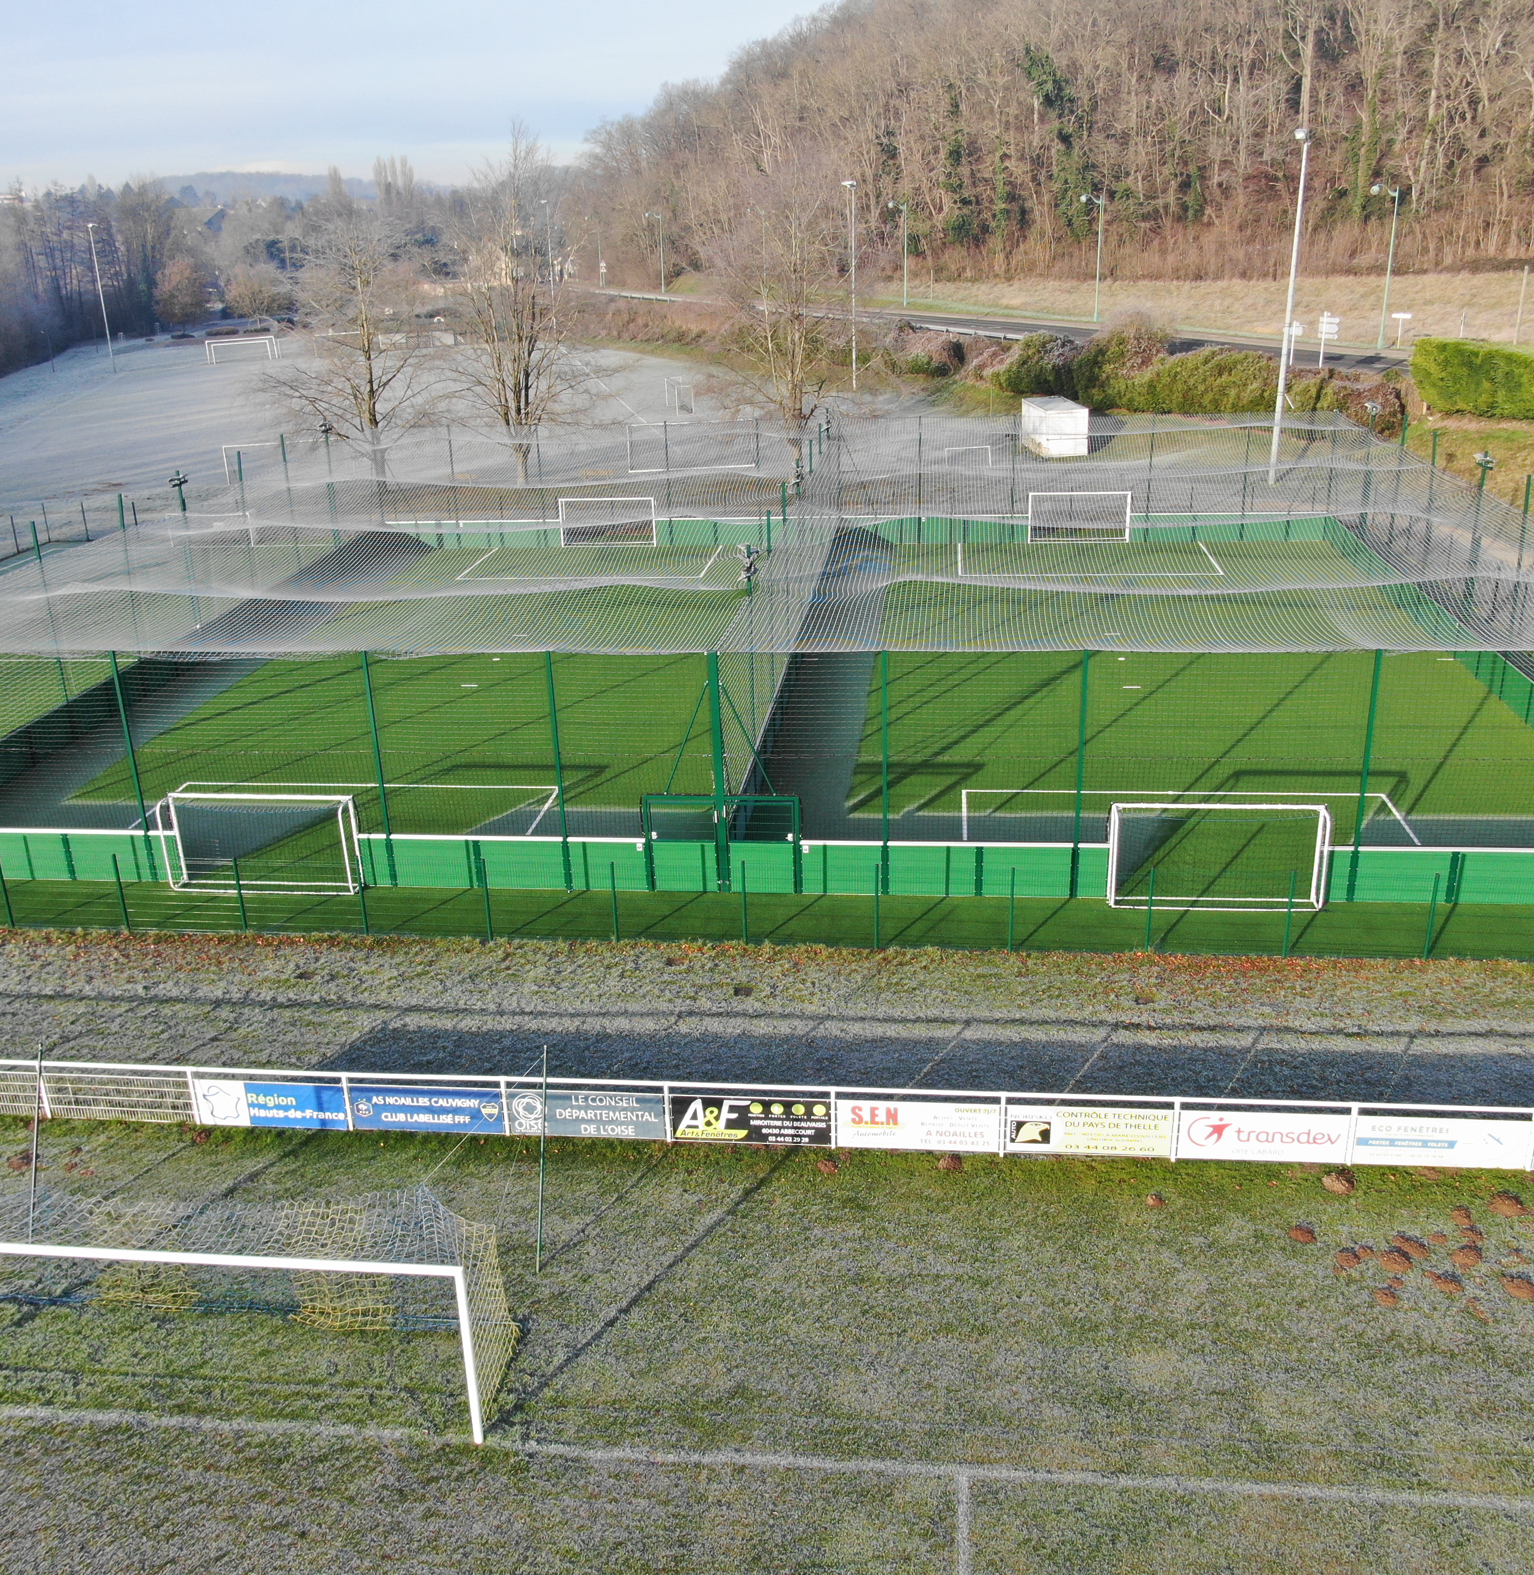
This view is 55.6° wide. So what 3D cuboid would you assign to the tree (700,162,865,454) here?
[{"bbox_3d":[0.889,-24.038,75.180,9.300,15.350,9.000,-2,20,1],"label":"tree"}]

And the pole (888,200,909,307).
[{"bbox_3d":[12.317,-49.710,135.905,2.000,9.300,0.550,-10,23,-19],"label":"pole"}]

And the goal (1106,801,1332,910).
[{"bbox_3d":[9.086,1.435,29.387,4.160,2.080,0.550,1,22,7],"label":"goal"}]

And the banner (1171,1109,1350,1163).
[{"bbox_3d":[7.284,5.145,21.409,2.470,0.820,0.050,1,21,6],"label":"banner"}]

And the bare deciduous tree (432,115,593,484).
[{"bbox_3d":[-12.674,-24.066,74.247,9.100,17.638,9.100,-2,22,0],"label":"bare deciduous tree"}]

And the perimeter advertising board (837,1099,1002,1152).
[{"bbox_3d":[2.251,5.089,21.938,2.470,0.820,0.050,1,21,6],"label":"perimeter advertising board"}]

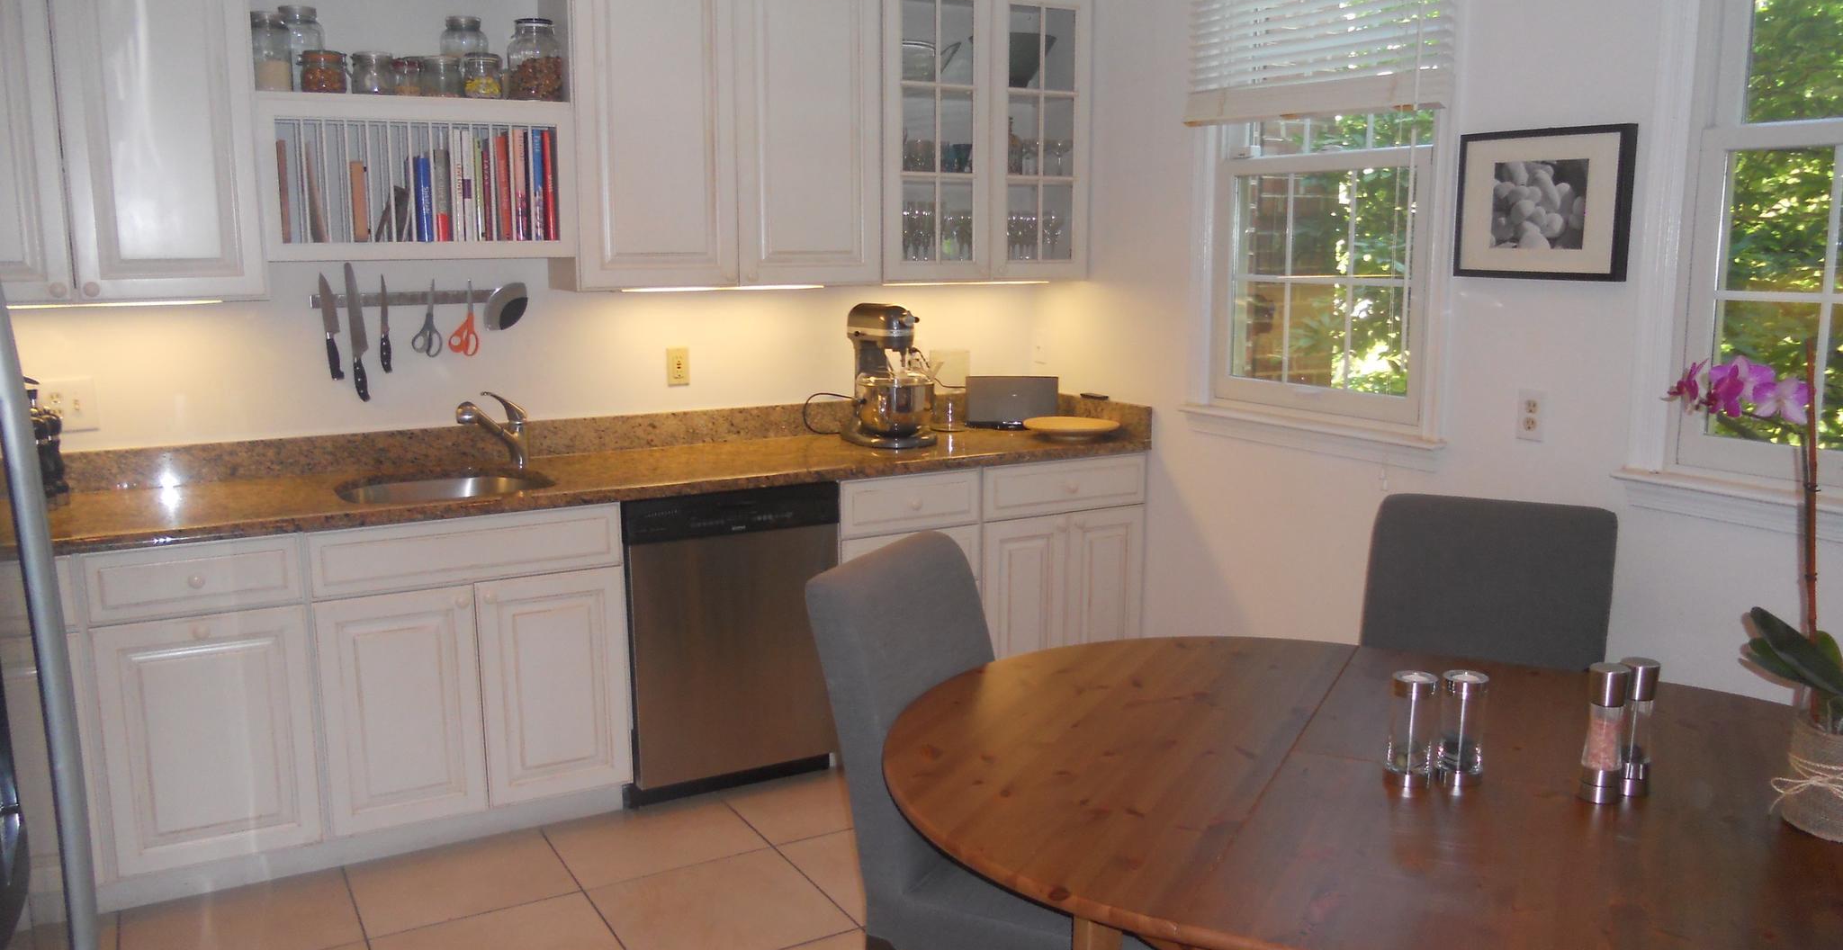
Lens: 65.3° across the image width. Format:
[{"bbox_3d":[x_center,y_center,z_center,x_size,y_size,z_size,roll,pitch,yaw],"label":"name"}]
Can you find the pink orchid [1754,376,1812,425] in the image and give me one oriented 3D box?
[{"bbox_3d":[1.121,-0.097,1.870,0.076,0.063,0.035,6,11,31],"label":"pink orchid"}]

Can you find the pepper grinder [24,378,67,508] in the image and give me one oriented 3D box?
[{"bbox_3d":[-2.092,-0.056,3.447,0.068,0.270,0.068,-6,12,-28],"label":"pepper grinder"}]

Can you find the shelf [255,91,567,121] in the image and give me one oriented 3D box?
[{"bbox_3d":[-1.321,-0.935,3.717,0.752,0.055,0.300,-5,11,-28],"label":"shelf"}]

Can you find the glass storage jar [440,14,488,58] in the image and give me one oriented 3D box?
[{"bbox_3d":[-1.209,-1.096,3.815,0.122,0.228,0.122,-5,11,-28],"label":"glass storage jar"}]

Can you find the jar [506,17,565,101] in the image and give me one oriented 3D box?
[{"bbox_3d":[-1.015,-1.082,3.751,0.142,0.217,0.142,0,10,0],"label":"jar"}]

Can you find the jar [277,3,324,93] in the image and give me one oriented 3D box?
[{"bbox_3d":[-1.571,-1.062,3.620,0.125,0.228,0.125,-5,11,-28],"label":"jar"}]

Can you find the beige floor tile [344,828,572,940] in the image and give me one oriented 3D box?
[{"bbox_3d":[-1.114,0.986,3.480,0.487,0.010,0.395,-5,11,-28],"label":"beige floor tile"}]

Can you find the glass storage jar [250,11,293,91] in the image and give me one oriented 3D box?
[{"bbox_3d":[-1.554,-1.002,3.428,0.102,0.186,0.102,-5,11,-28],"label":"glass storage jar"}]

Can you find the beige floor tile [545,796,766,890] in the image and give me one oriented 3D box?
[{"bbox_3d":[-0.679,0.948,3.703,0.487,0.010,0.370,-5,11,-28],"label":"beige floor tile"}]

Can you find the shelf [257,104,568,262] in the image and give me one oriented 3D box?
[{"bbox_3d":[-1.317,-0.762,3.726,0.745,0.400,0.300,-6,12,-28],"label":"shelf"}]

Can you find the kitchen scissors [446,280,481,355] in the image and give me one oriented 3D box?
[{"bbox_3d":[-1.267,-0.437,3.985,0.085,0.213,0.015,-5,11,-28],"label":"kitchen scissors"}]

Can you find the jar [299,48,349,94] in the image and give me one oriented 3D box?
[{"bbox_3d":[-1.466,-0.986,3.527,0.106,0.112,0.106,-6,12,-28],"label":"jar"}]

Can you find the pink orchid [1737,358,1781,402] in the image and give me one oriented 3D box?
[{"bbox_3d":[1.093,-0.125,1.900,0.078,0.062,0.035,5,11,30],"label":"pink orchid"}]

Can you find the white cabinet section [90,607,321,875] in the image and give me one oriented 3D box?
[{"bbox_3d":[-1.725,0.566,3.473,0.427,0.581,0.460,-5,12,-28],"label":"white cabinet section"}]

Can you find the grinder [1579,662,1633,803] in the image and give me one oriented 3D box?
[{"bbox_3d":[0.993,0.376,2.088,0.060,0.196,0.060,5,11,26],"label":"grinder"}]

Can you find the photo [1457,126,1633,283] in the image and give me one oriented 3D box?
[{"bbox_3d":[1.358,-0.593,3.156,0.030,0.321,0.427,-5,11,-28],"label":"photo"}]

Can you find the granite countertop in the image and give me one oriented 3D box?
[{"bbox_3d":[-0.810,-0.055,3.954,3.156,0.138,0.605,-5,11,-28],"label":"granite countertop"}]

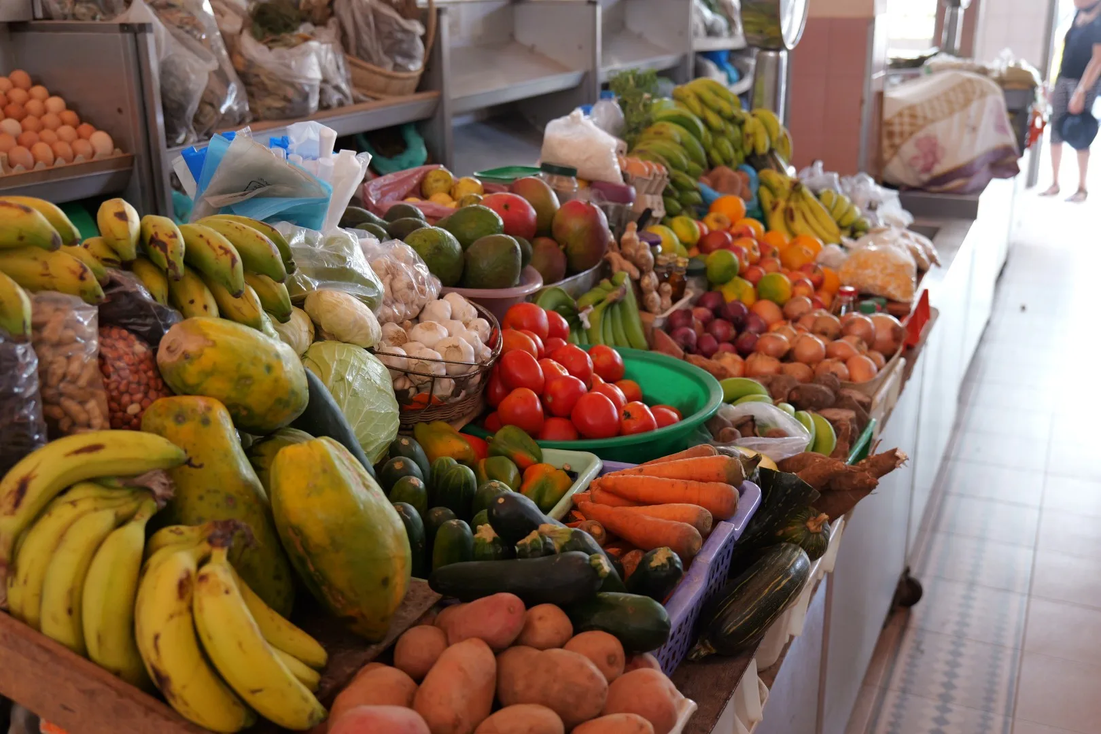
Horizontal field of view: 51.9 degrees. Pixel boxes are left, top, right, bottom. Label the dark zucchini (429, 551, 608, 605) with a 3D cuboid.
[{"bbox_3d":[-0.035,0.228,1.225,0.192,0.050,0.050,-2,17,-8],"label":"dark zucchini"}]

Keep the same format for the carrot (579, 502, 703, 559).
[{"bbox_3d":[0.109,0.197,1.400,0.175,0.041,0.041,15,24,29],"label":"carrot"}]

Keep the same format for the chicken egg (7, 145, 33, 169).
[{"bbox_3d":[-0.995,-0.390,2.120,0.045,0.057,0.045,8,21,24],"label":"chicken egg"}]

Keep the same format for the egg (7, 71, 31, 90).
[{"bbox_3d":[-1.033,-0.554,2.200,0.044,0.056,0.044,34,29,12],"label":"egg"}]

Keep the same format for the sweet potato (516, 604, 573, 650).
[{"bbox_3d":[-0.006,0.274,1.180,0.062,0.056,0.072,3,19,12],"label":"sweet potato"}]

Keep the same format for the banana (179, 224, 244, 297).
[{"bbox_3d":[-0.425,-0.135,1.410,0.043,0.052,0.145,-18,43,-42],"label":"banana"}]

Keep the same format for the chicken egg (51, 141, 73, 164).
[{"bbox_3d":[-0.959,-0.417,2.220,0.044,0.057,0.044,33,27,15],"label":"chicken egg"}]

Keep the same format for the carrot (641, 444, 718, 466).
[{"bbox_3d":[0.148,0.132,1.497,0.155,0.035,0.035,-10,19,0],"label":"carrot"}]

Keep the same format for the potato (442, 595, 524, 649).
[{"bbox_3d":[-0.071,0.268,1.190,0.100,0.060,0.063,-14,21,-15],"label":"potato"}]

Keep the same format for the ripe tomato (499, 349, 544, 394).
[{"bbox_3d":[-0.045,0.007,1.740,0.070,0.067,0.070,-1,19,0],"label":"ripe tomato"}]

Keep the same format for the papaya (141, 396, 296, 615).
[{"bbox_3d":[-0.387,0.158,1.300,0.140,0.285,0.140,-23,-24,0],"label":"papaya"}]

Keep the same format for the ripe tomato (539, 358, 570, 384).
[{"bbox_3d":[0.002,0.017,1.700,0.068,0.060,0.068,-1,19,0],"label":"ripe tomato"}]

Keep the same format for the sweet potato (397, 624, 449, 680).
[{"bbox_3d":[-0.129,0.291,1.150,0.060,0.057,0.070,-3,17,-9],"label":"sweet potato"}]

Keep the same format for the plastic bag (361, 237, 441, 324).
[{"bbox_3d":[-0.236,-0.134,1.760,0.130,0.135,0.115,-10,21,-25],"label":"plastic bag"}]

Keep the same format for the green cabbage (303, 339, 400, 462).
[{"bbox_3d":[-0.272,0.049,1.520,0.145,0.168,0.145,-9,13,3],"label":"green cabbage"}]

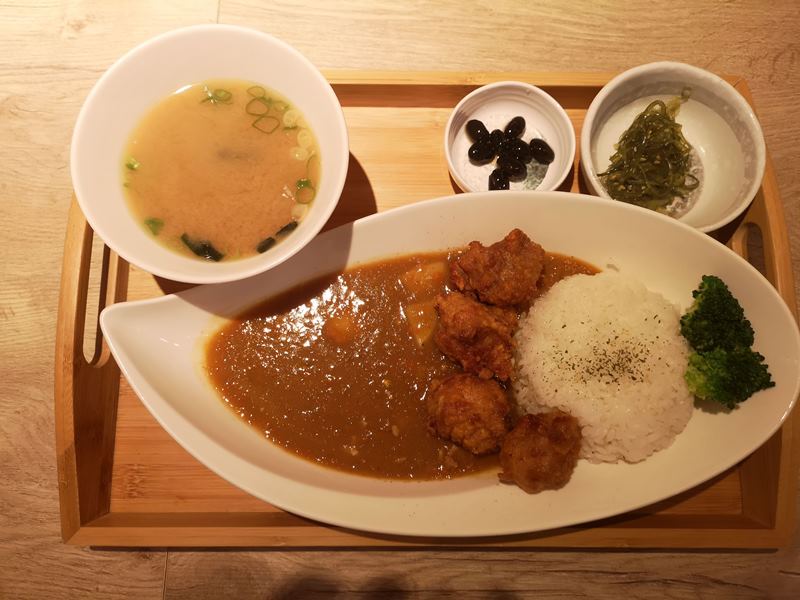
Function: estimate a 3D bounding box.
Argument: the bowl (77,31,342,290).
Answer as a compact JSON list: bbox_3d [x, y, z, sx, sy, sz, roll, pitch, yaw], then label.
[{"bbox_3d":[-0.096,-0.070,0.350,0.138,0.072,0.138,0,80,-1],"label":"bowl"}]

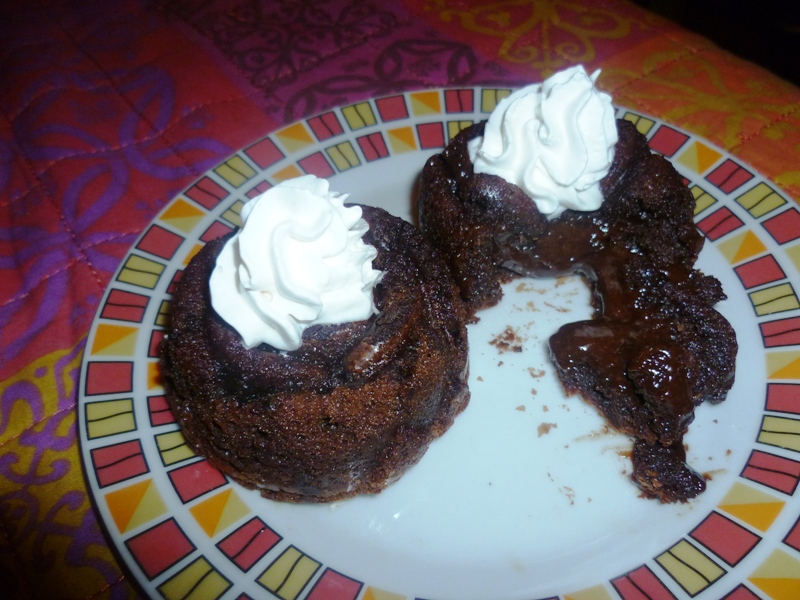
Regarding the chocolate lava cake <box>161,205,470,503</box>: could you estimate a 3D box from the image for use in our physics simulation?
[{"bbox_3d":[-0.022,0.007,0.175,0.083,0.038,0.083,-3,49,3],"label":"chocolate lava cake"}]

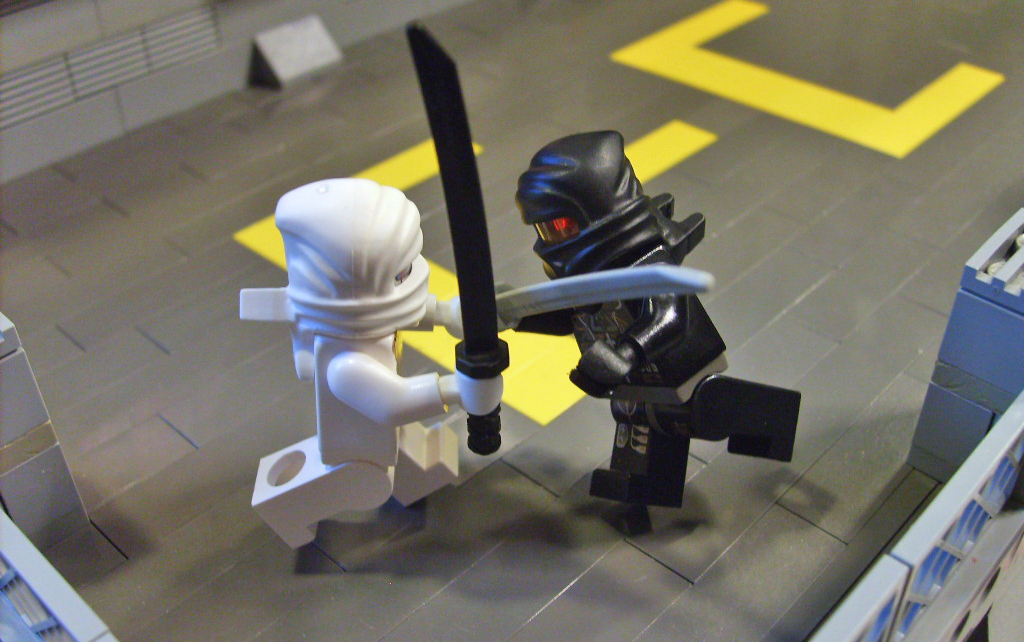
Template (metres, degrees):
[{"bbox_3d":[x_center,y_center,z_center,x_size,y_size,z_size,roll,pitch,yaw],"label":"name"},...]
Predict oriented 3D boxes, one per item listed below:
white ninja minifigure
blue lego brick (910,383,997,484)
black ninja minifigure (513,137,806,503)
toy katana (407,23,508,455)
[{"bbox_3d":[-0.015,0.004,0.111,0.026,0.041,0.022,-1,35,-3],"label":"white ninja minifigure"},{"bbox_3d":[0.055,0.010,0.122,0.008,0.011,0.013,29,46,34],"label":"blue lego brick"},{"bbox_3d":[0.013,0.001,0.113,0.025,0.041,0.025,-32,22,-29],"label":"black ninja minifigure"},{"bbox_3d":[-0.004,-0.005,0.091,0.005,0.042,0.005,-9,30,-2],"label":"toy katana"}]

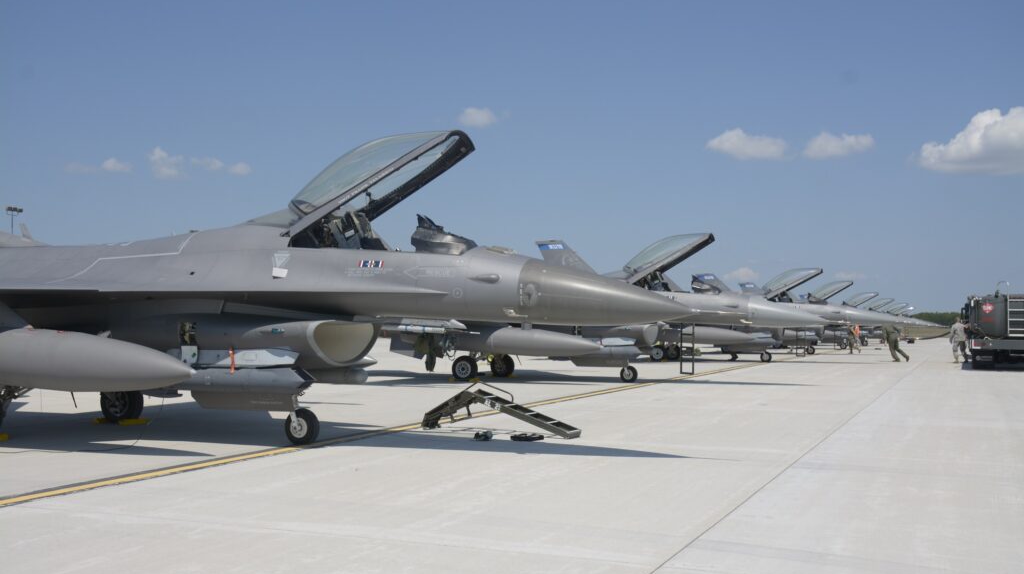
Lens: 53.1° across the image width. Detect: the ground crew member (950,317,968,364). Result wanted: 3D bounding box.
[{"bbox_3d":[17.650,2.112,40.400,0.700,1.780,0.480,-1,-2,20],"label":"ground crew member"}]

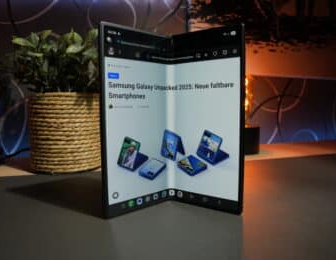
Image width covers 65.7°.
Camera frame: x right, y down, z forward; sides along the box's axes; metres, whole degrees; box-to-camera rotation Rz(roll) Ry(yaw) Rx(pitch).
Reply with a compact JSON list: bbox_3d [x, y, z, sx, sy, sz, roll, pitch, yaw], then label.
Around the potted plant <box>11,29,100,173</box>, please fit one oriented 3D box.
[{"bbox_3d":[-0.170,-0.055,0.445,0.180,0.235,0.172,0,4,0],"label":"potted plant"}]

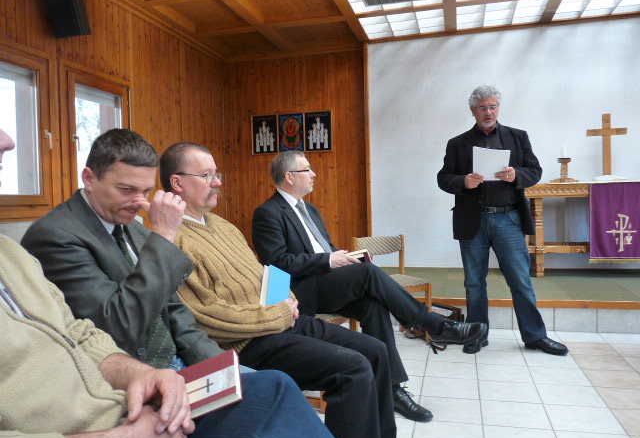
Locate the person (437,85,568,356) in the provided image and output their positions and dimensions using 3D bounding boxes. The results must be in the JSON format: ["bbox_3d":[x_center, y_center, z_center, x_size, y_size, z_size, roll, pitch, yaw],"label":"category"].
[{"bbox_3d":[1.226,0.004,3.316,0.830,1.786,0.480,-1,2,18],"label":"person"}]

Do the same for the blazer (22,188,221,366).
[{"bbox_3d":[-0.540,0.213,1.400,0.480,0.600,0.550,-1,2,20],"label":"blazer"}]

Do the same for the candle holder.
[{"bbox_3d":[2.501,-0.494,5.124,0.265,0.263,0.252,-1,2,16],"label":"candle holder"}]

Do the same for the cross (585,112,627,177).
[{"bbox_3d":[2.933,-0.739,5.099,0.372,0.670,0.060,-1,2,16],"label":"cross"}]

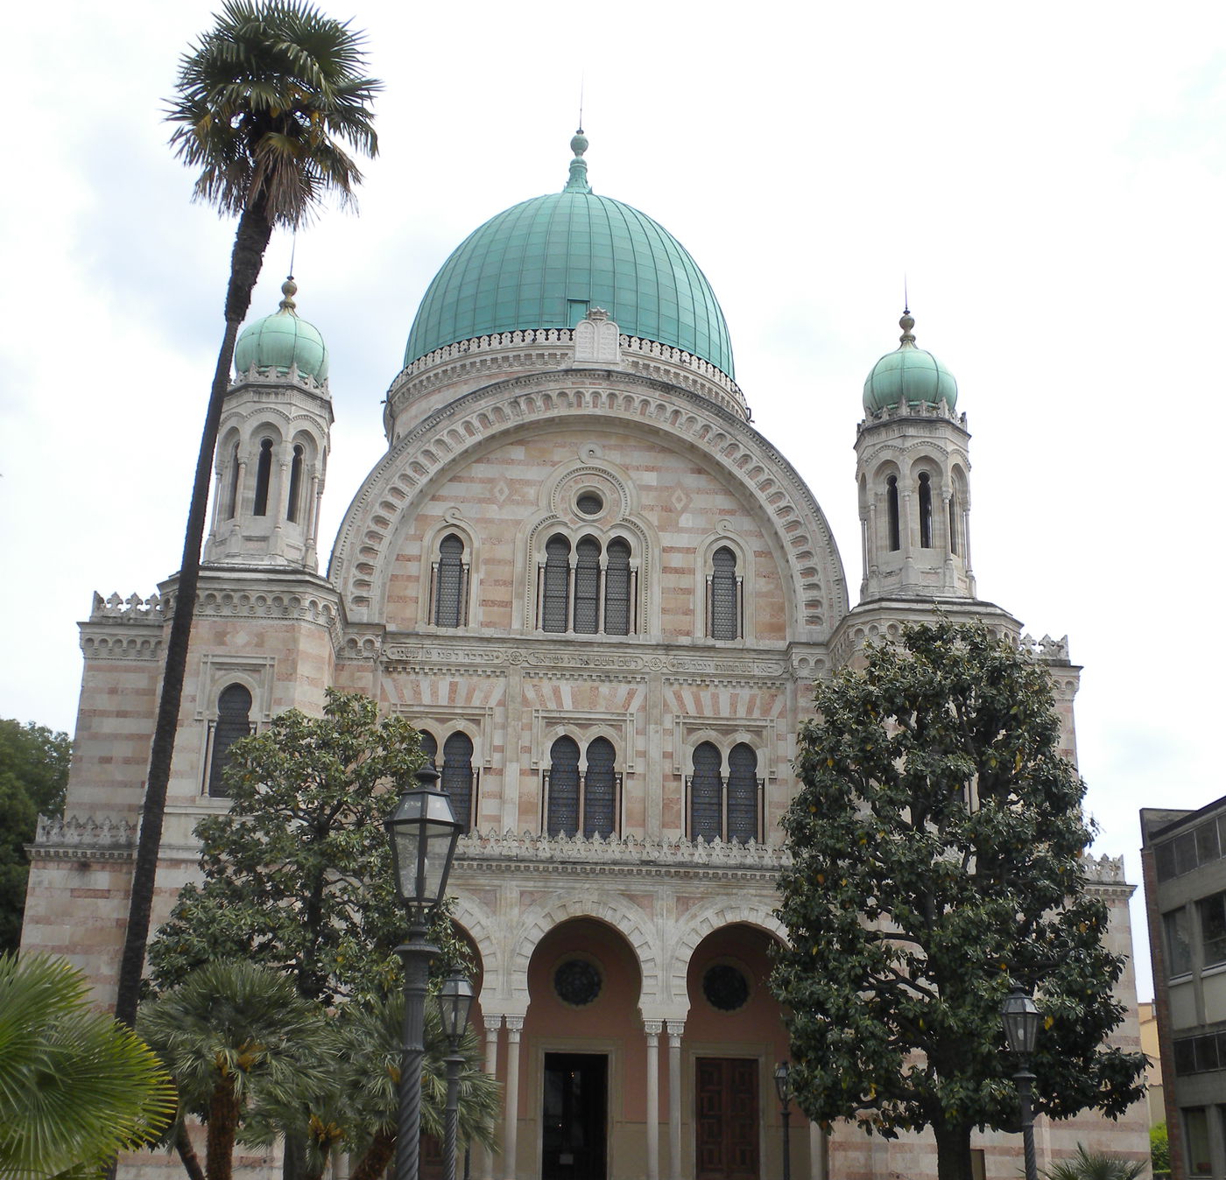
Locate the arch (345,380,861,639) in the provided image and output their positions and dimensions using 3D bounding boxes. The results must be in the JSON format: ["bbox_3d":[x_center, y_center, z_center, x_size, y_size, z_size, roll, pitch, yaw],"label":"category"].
[{"bbox_3d":[-0.624,-2.452,50.335,14.676,7.936,1.600,2,-20,-3],"label":"arch"}]

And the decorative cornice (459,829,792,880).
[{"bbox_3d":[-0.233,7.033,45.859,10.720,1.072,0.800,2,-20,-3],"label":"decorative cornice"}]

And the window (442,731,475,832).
[{"bbox_3d":[-4.018,5.039,45.508,0.795,2.775,0.300,2,-19,-3],"label":"window"}]

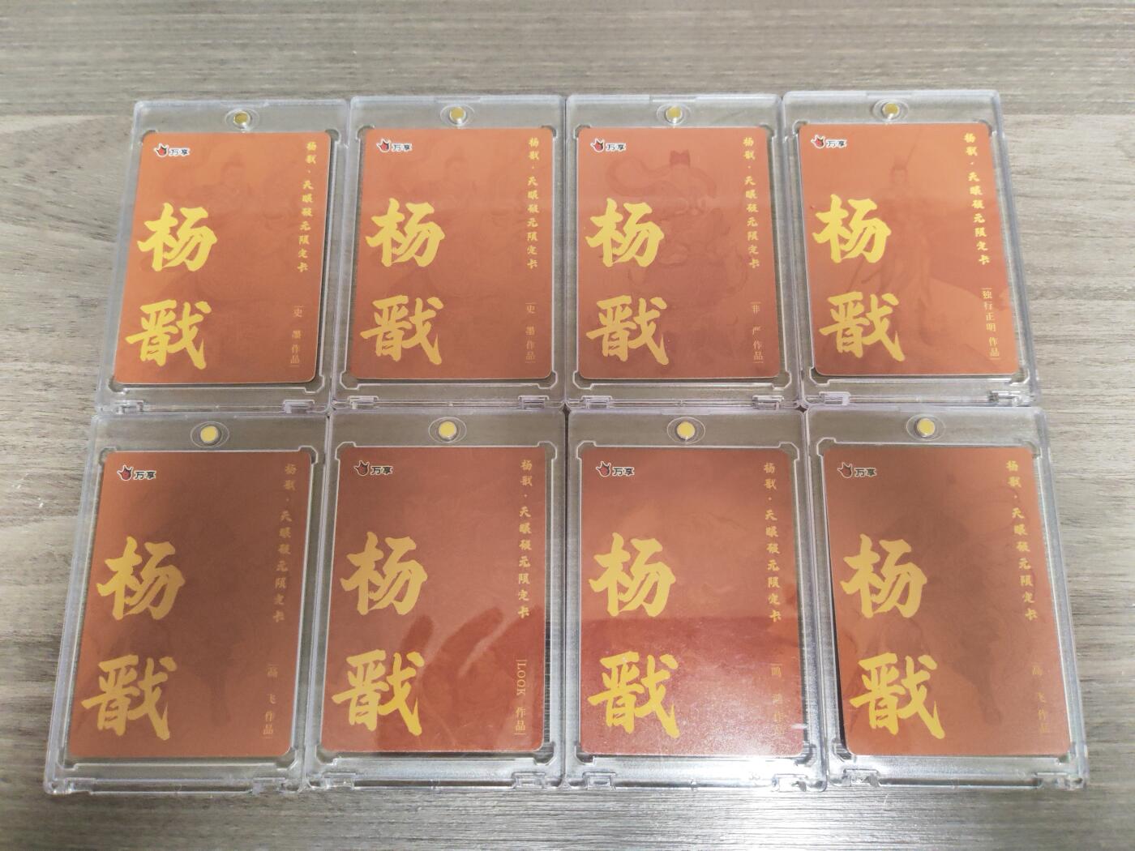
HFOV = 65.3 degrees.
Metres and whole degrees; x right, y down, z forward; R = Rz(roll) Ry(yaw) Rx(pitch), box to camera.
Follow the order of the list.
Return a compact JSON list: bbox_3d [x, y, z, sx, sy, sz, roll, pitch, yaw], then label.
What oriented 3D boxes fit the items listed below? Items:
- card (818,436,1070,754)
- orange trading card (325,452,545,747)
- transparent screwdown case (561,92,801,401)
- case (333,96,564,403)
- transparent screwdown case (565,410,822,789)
[{"bbox_3d":[0.110,0.049,0.258,0.063,0.001,0.088,0,76,0],"label":"card"},{"bbox_3d":[-0.038,0.049,0.260,0.063,0.001,0.088,0,76,1],"label":"orange trading card"},{"bbox_3d":[0.036,-0.057,0.286,0.072,0.007,0.108,0,76,1],"label":"transparent screwdown case"},{"bbox_3d":[-0.037,-0.057,0.286,0.072,0.007,0.108,0,76,1],"label":"case"},{"bbox_3d":[0.035,0.048,0.260,0.072,0.007,0.108,0,76,1],"label":"transparent screwdown case"}]

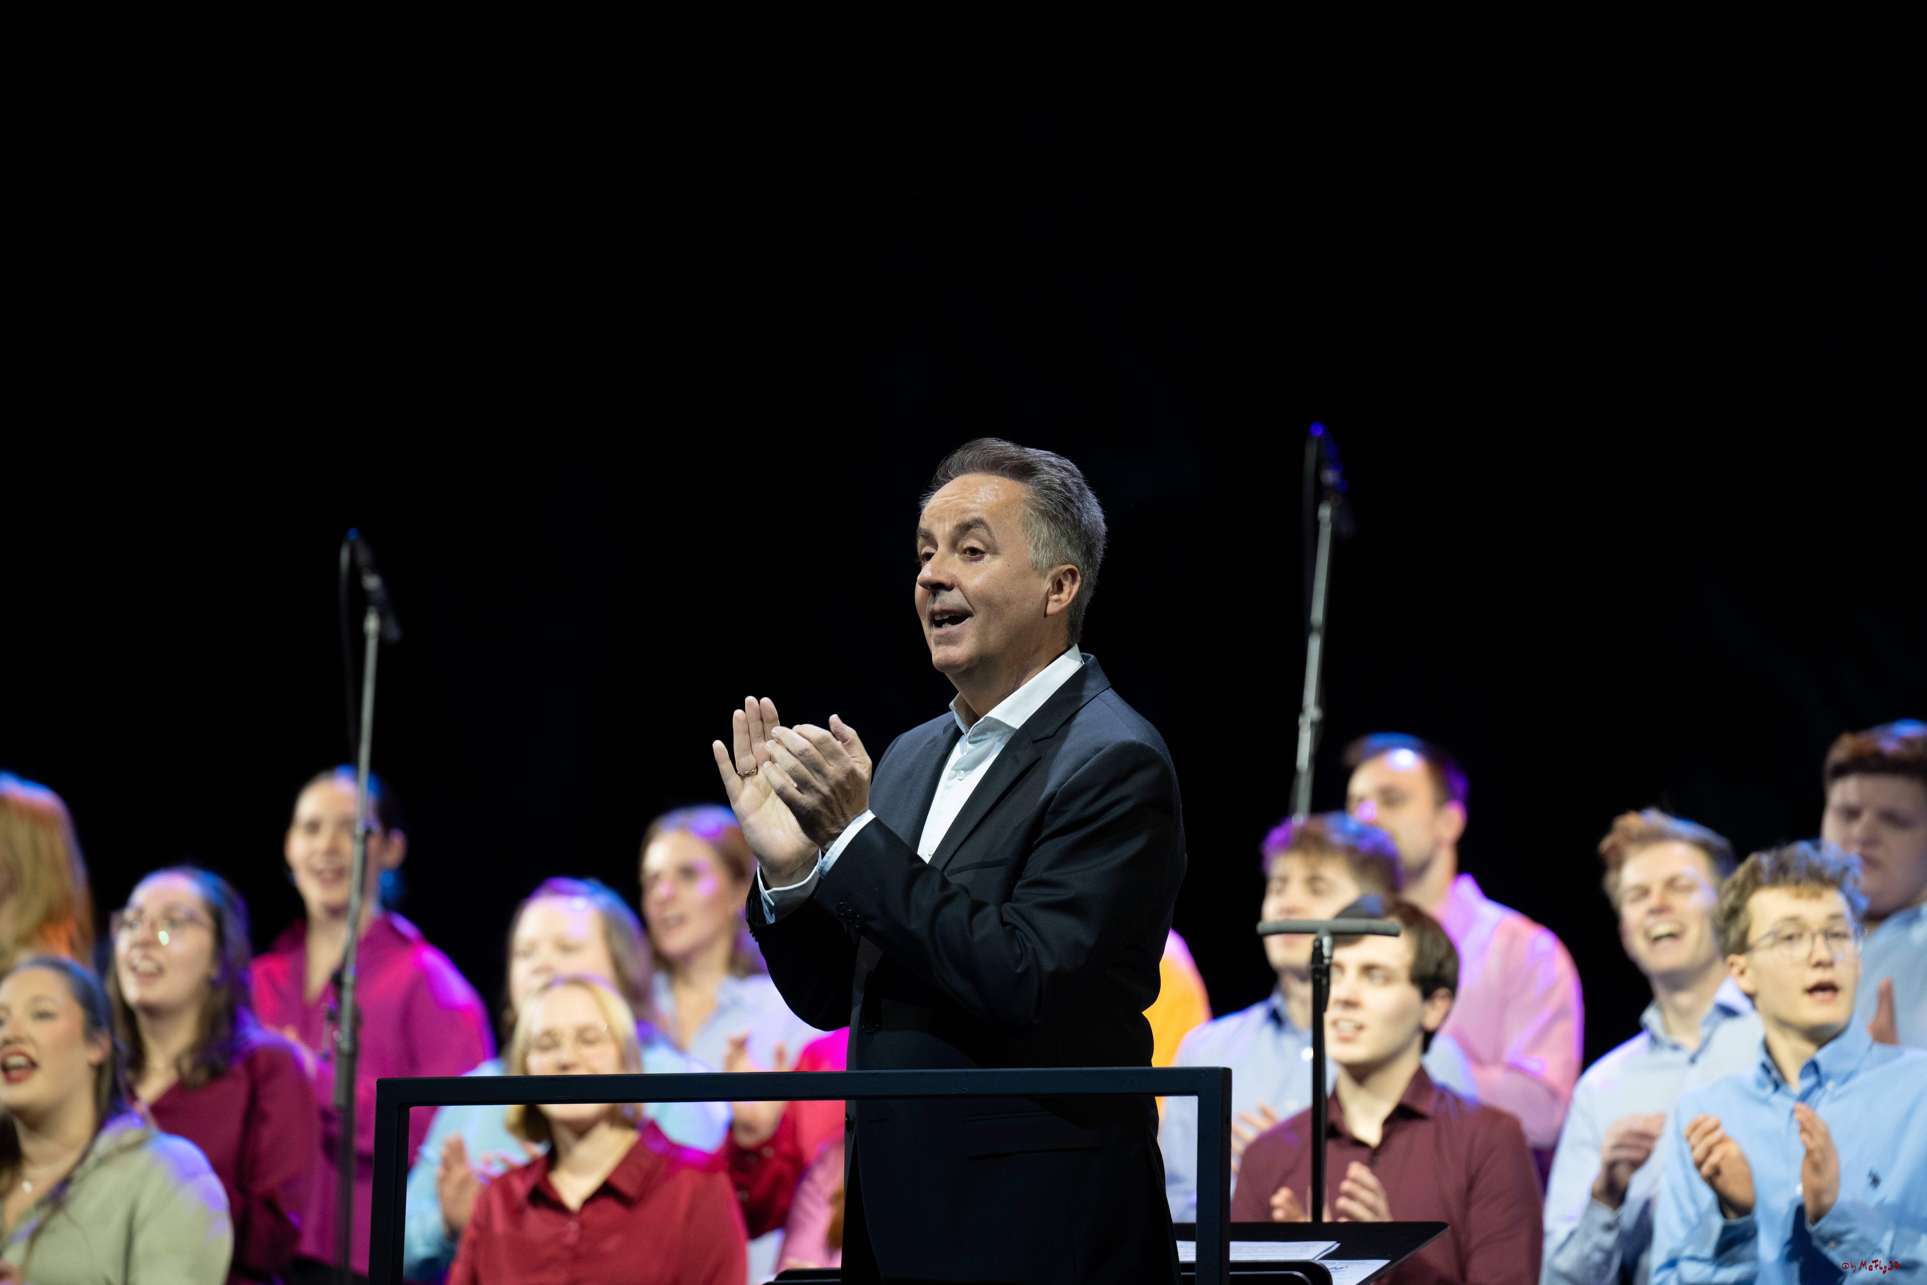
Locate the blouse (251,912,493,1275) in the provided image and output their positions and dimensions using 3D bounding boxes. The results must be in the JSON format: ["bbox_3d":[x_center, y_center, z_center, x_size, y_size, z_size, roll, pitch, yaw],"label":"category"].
[{"bbox_3d":[-0.927,0.682,16.100,0.480,0.580,0.360,-1,-2,24],"label":"blouse"}]

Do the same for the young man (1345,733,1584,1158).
[{"bbox_3d":[0.719,1.047,16.265,0.520,1.820,0.420,-2,-3,36],"label":"young man"}]

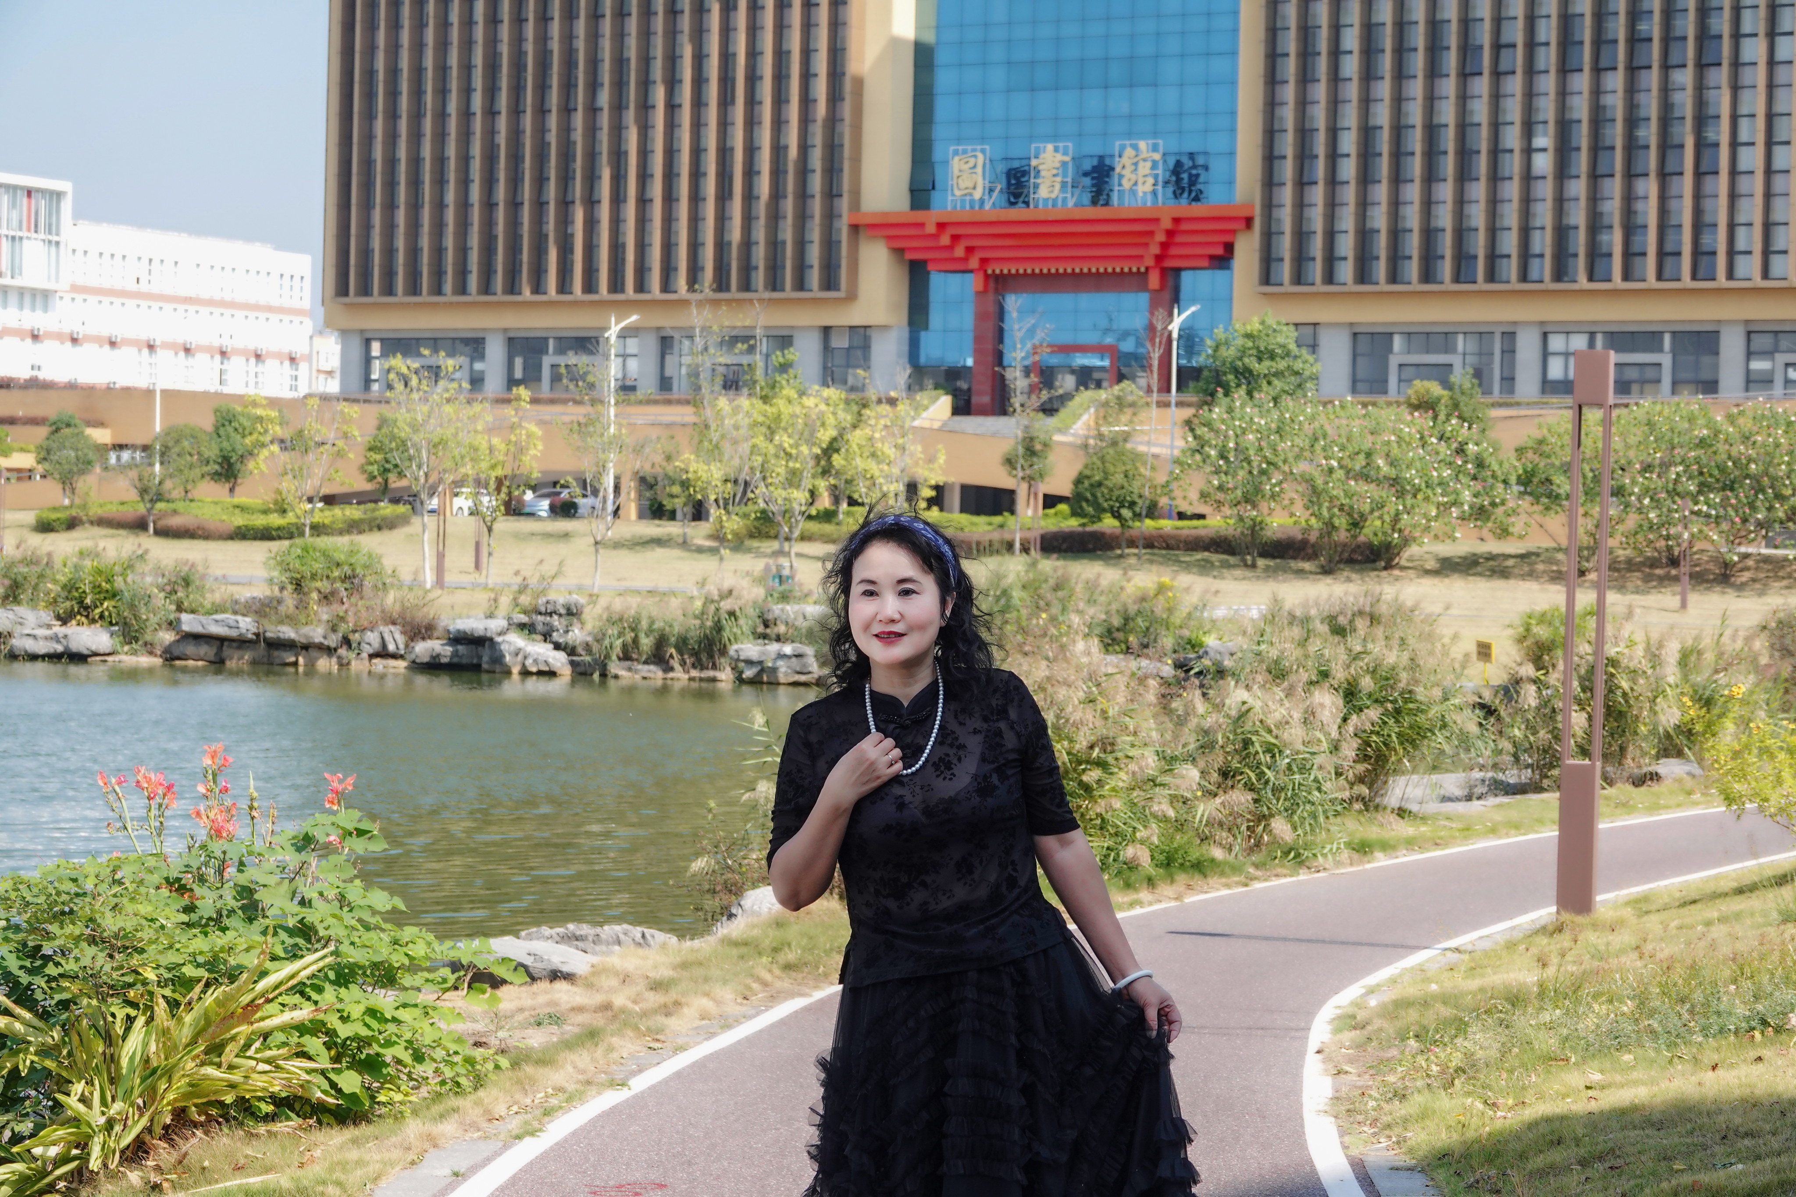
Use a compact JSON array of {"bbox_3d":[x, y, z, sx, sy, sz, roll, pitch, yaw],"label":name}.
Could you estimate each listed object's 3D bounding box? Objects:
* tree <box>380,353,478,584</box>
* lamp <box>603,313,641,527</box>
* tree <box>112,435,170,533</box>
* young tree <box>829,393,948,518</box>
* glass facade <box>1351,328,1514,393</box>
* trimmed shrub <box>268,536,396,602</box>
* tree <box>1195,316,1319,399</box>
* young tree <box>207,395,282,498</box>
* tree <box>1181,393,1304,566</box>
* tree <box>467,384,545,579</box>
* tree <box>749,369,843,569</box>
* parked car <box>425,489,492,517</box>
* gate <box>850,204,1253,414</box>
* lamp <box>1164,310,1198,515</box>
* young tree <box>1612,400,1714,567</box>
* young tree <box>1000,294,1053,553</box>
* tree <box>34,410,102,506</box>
[{"bbox_3d":[-10.172,-2.807,83.500,2.150,5.140,2.040,1,1,-7],"label":"tree"},{"bbox_3d":[-10.293,-6.479,143.000,1.450,8.255,0.400,1,1,0],"label":"lamp"},{"bbox_3d":[-27.120,-4.034,138.000,2.120,3.490,2.020,1,1,-11],"label":"tree"},{"bbox_3d":[-0.186,-3.551,113.000,3.468,5.120,3.468,1,1,0],"label":"young tree"},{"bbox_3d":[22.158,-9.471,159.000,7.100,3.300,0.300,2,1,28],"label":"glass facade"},{"bbox_3d":[-11.377,-0.549,77.000,2.540,1.310,2.410,1,1,-8],"label":"trimmed shrub"},{"bbox_3d":[11.946,-5.940,128.000,4.200,7.100,4.100,1,1,0],"label":"tree"},{"bbox_3d":[-21.448,-4.881,126.000,2.300,3.550,2.200,1,1,0],"label":"young tree"},{"bbox_3d":[11.120,-3.829,124.000,3.910,5.610,3.710,1,1,5],"label":"tree"},{"bbox_3d":[-8.607,-2.440,84.000,1.680,4.350,1.600,1,1,-6],"label":"tree"},{"bbox_3d":[-2.815,-3.479,107.000,2.619,5.630,2.619,1,1,0],"label":"tree"},{"bbox_3d":[-19.804,-4.228,175.009,1.800,1.520,4.500,2,1,28],"label":"parked car"},{"bbox_3d":[7.498,-12.615,171.312,19.800,9.140,4.600,2,1,28],"label":"gate"},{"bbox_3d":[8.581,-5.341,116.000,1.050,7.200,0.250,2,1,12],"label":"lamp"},{"bbox_3d":[23.098,-3.433,116.000,3.094,5.086,3.094,1,1,0],"label":"young tree"},{"bbox_3d":[4.613,-6.202,138.000,1.916,9.378,1.916,1,1,0],"label":"young tree"},{"bbox_3d":[-33.497,-5.522,155.000,2.718,4.134,2.718,1,1,0],"label":"tree"}]

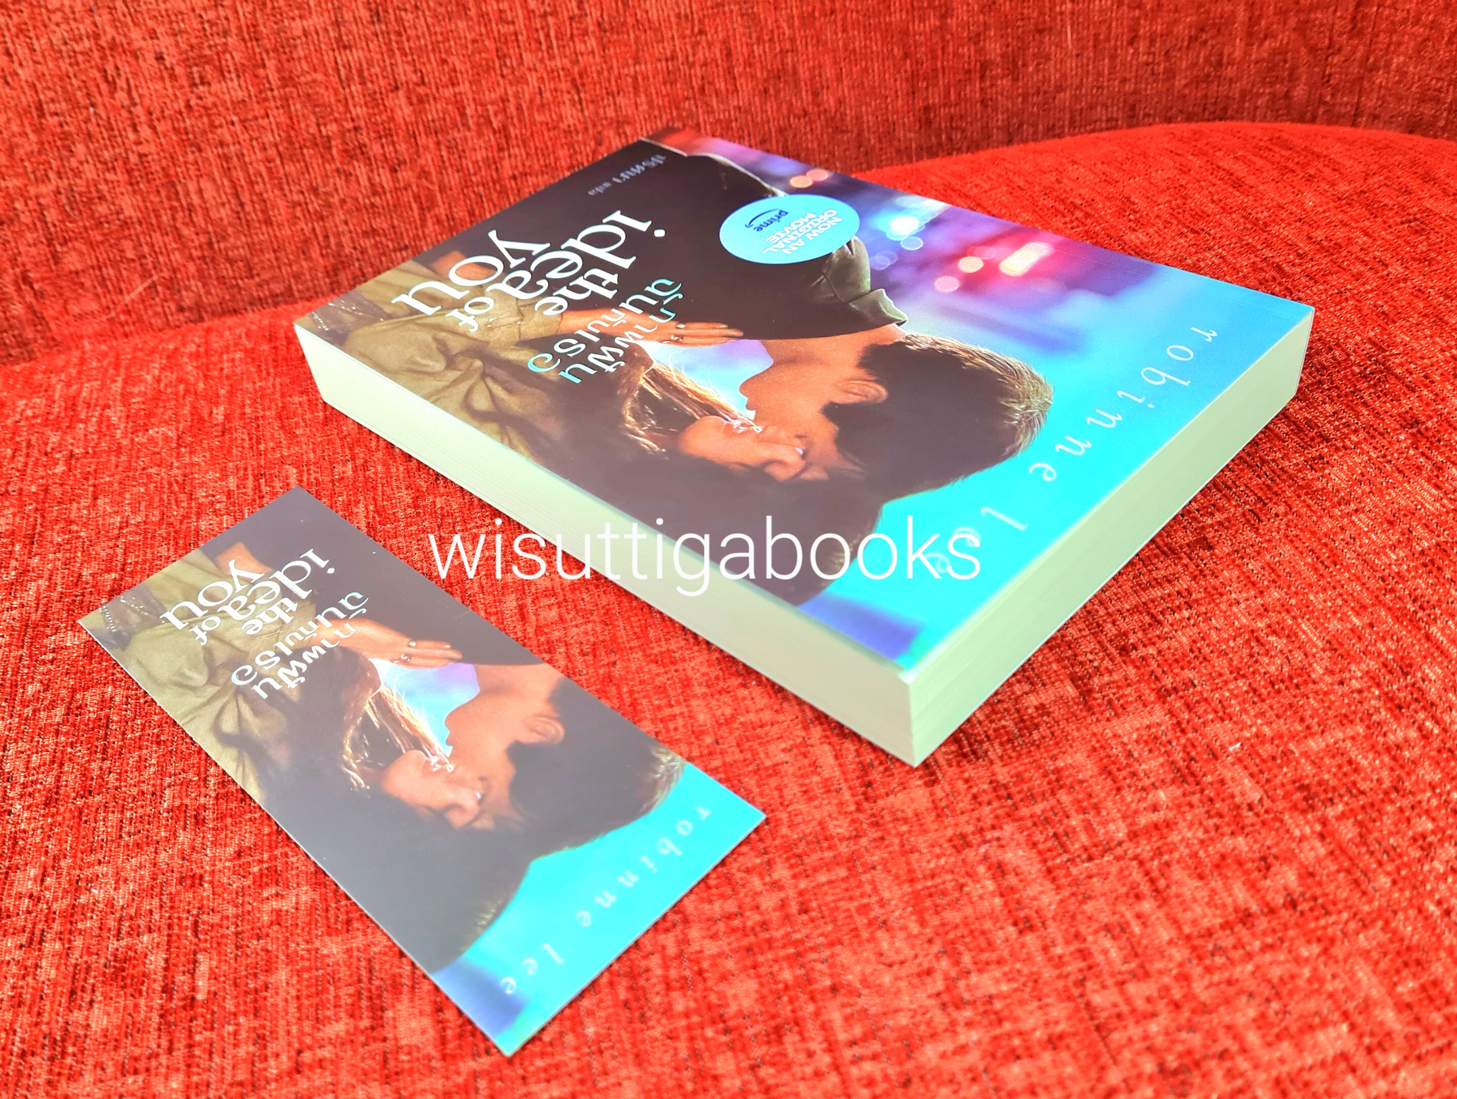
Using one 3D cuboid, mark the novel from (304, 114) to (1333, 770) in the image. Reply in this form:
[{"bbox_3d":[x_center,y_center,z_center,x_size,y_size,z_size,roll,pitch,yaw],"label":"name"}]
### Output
[{"bbox_3d":[0.007,-0.050,0.278,0.210,0.024,0.142,29,54,36],"label":"novel"}]

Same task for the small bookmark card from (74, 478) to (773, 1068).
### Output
[{"bbox_3d":[-0.069,0.031,0.216,0.151,0.002,0.056,28,51,33],"label":"small bookmark card"}]

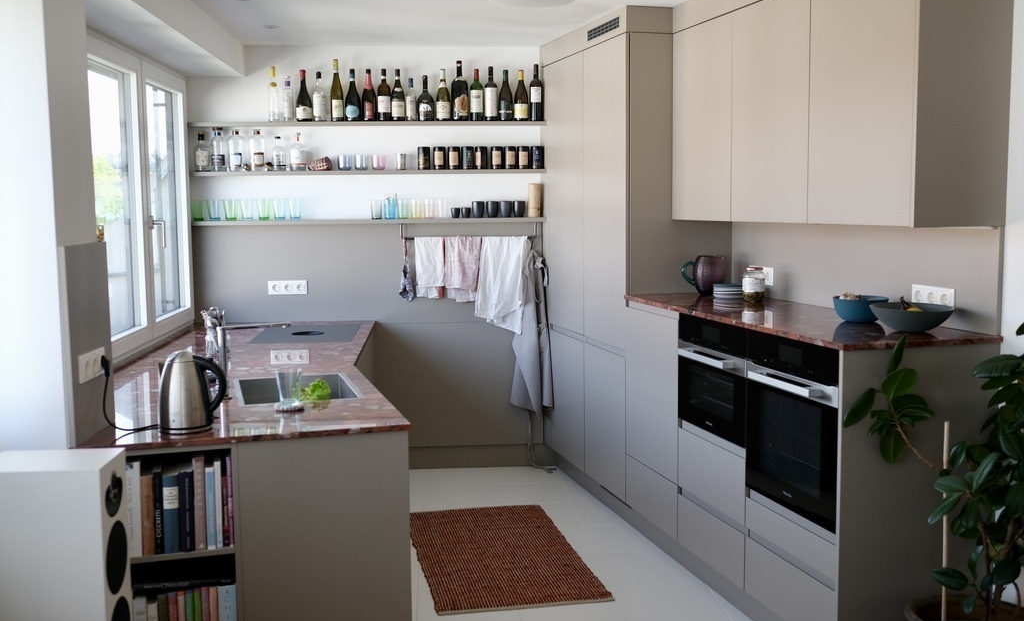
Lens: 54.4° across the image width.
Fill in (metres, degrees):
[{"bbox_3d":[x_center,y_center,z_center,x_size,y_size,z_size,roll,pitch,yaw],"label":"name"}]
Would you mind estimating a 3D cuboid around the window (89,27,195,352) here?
[{"bbox_3d":[-1.836,-0.545,4.929,0.090,1.420,1.740,-1,6,-5],"label":"window"}]

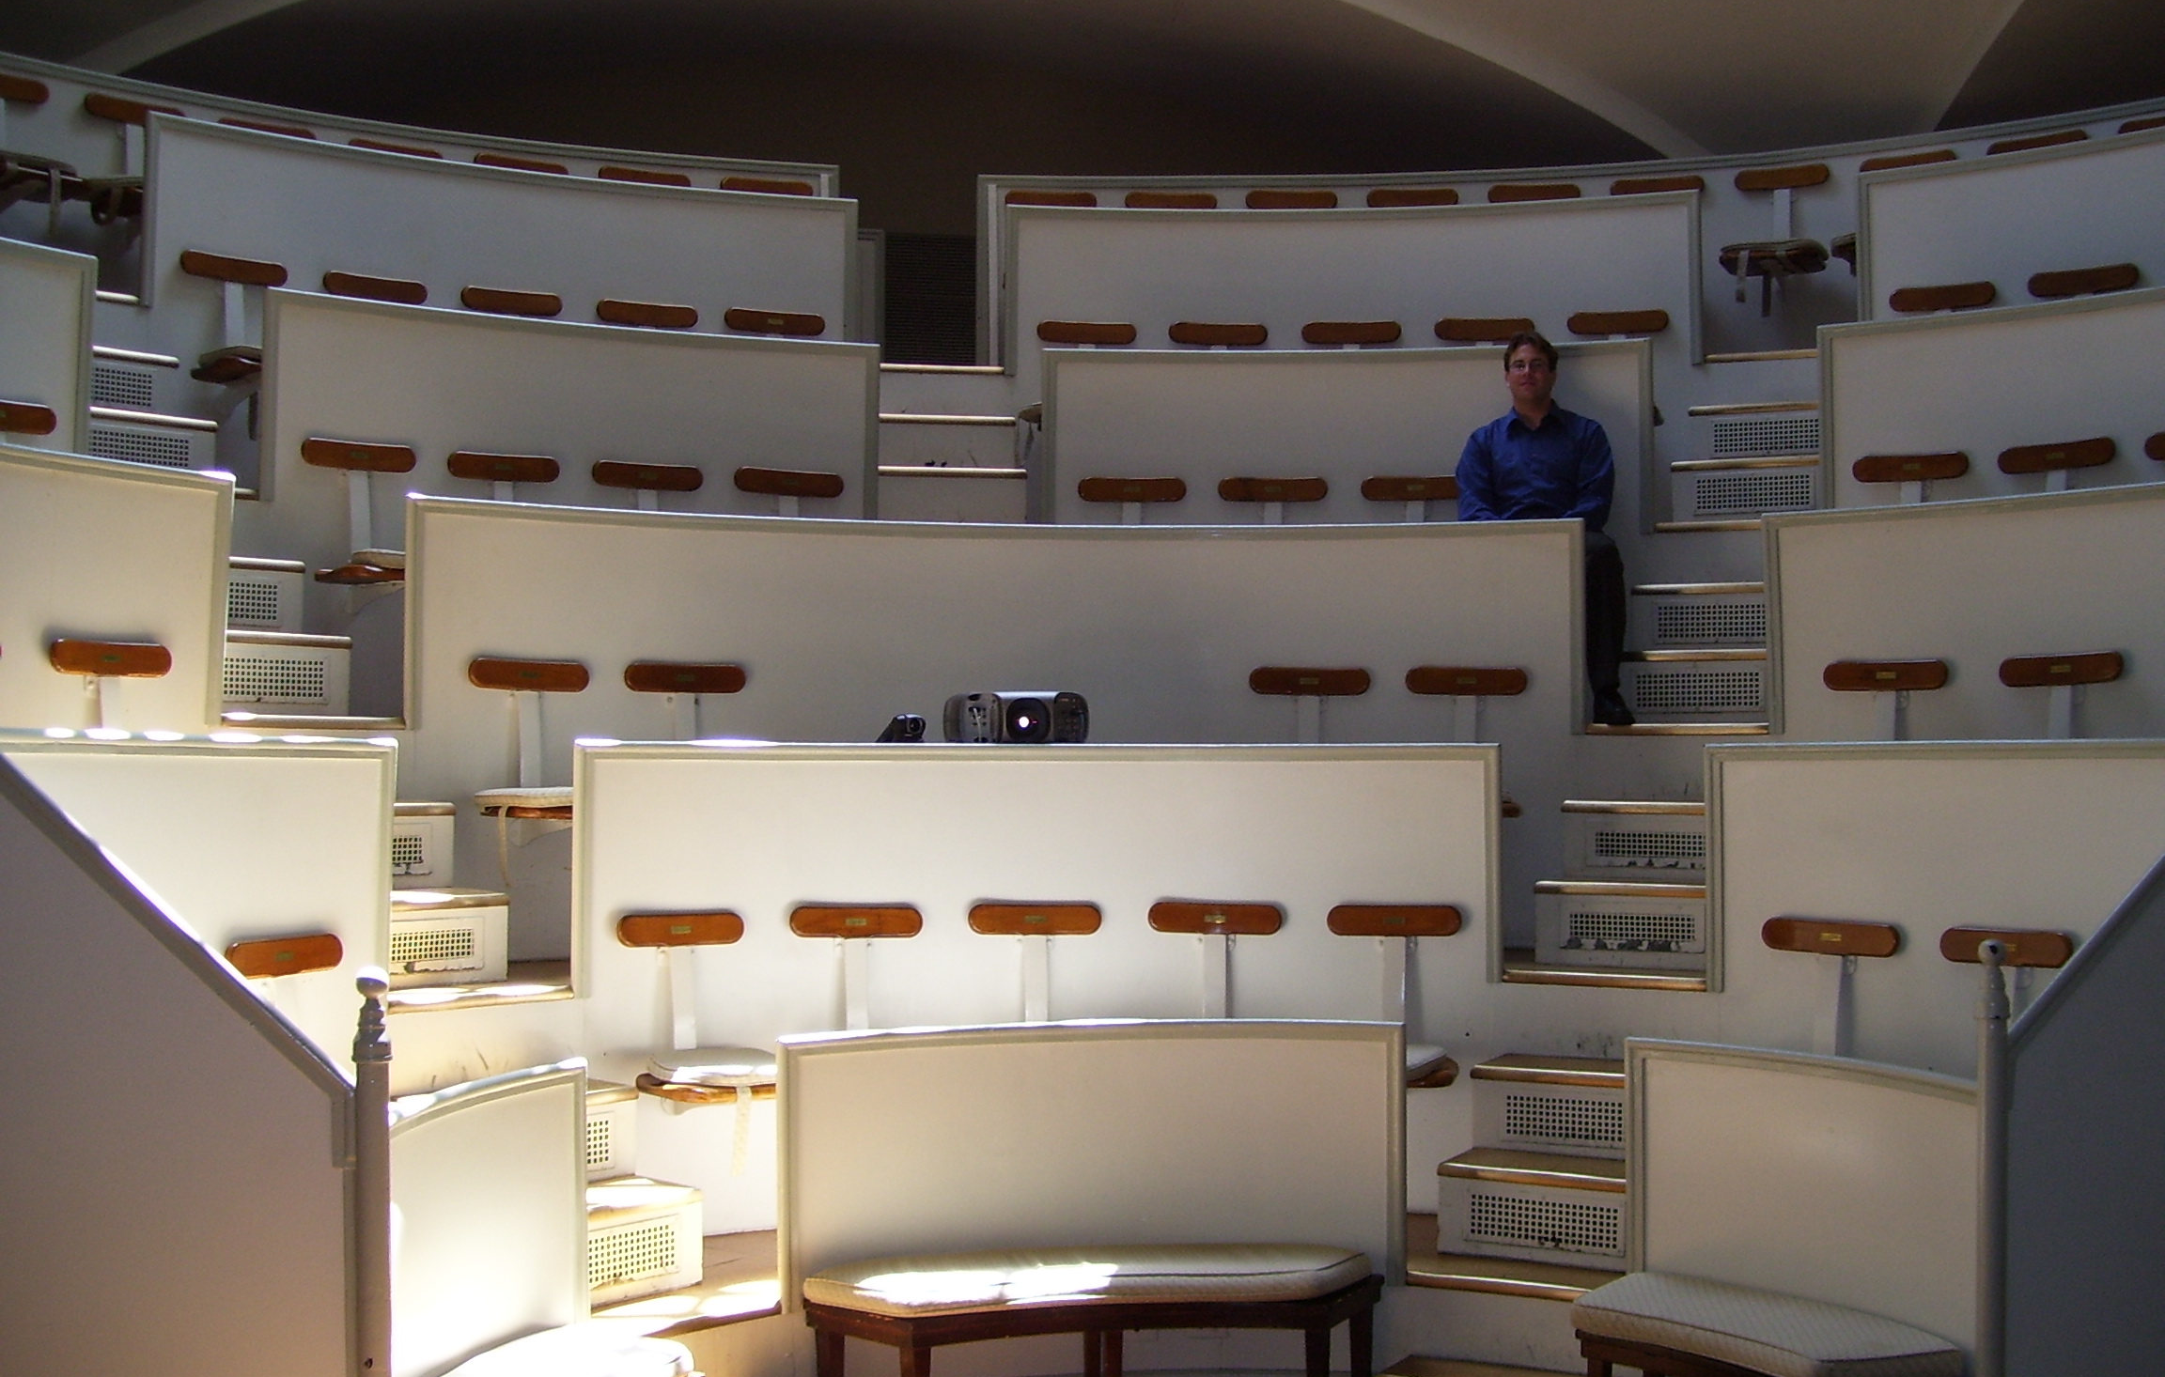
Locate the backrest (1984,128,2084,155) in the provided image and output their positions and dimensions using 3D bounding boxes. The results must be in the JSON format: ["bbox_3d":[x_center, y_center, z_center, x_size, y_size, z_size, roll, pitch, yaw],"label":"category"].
[{"bbox_3d":[3.599,-2.033,8.475,0.380,0.093,0.042,-1,-2,38],"label":"backrest"}]

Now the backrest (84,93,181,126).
[{"bbox_3d":[-3.395,-2.065,8.080,0.380,0.093,0.042,2,-2,-45],"label":"backrest"}]

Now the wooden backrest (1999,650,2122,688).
[{"bbox_3d":[2.748,-0.053,6.316,0.369,0.096,0.045,-2,-3,44],"label":"wooden backrest"}]

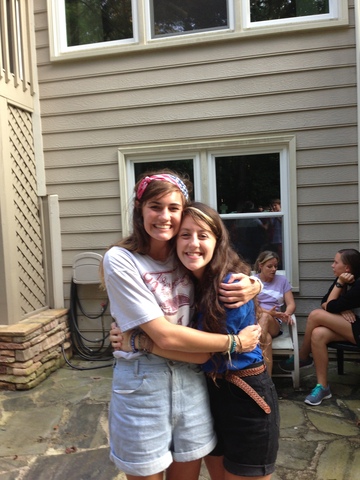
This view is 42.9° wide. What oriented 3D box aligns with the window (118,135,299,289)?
[{"bbox_3d":[0.261,-0.223,4.617,1.800,1.510,0.120,-2,3,13],"label":"window"}]

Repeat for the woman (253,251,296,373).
[{"bbox_3d":[0.738,0.670,4.003,0.540,1.140,0.820,-2,3,13],"label":"woman"}]

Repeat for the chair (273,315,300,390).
[{"bbox_3d":[0.764,0.810,4.191,0.600,0.840,0.660,-2,3,13],"label":"chair"}]

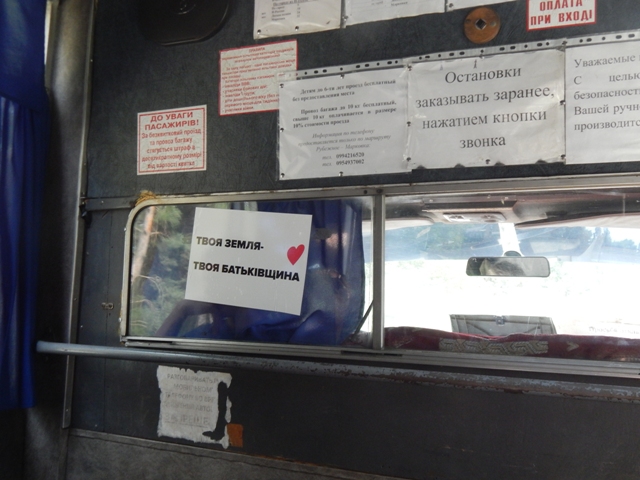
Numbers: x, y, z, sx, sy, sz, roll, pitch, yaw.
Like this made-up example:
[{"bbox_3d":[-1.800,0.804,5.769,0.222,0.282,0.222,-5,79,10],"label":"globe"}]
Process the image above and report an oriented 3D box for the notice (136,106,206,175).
[{"bbox_3d":[-0.346,-0.231,1.633,0.199,0.149,0.010,-1,-3,26],"label":"notice"}]

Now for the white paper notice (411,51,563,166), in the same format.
[{"bbox_3d":[0.307,-0.242,1.318,0.293,0.209,0.010,-1,-3,26],"label":"white paper notice"}]

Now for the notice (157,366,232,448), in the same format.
[{"bbox_3d":[-0.285,0.372,1.577,0.202,0.163,0.010,-1,-3,26],"label":"notice"}]

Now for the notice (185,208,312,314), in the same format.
[{"bbox_3d":[-0.162,0.042,1.532,0.297,0.210,0.010,5,0,26],"label":"notice"}]

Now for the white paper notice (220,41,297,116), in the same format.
[{"bbox_3d":[-0.137,-0.353,1.537,0.198,0.148,0.010,-1,-3,26],"label":"white paper notice"}]

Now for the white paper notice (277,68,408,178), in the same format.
[{"bbox_3d":[0.045,-0.237,1.445,0.296,0.211,0.010,-1,-3,26],"label":"white paper notice"}]

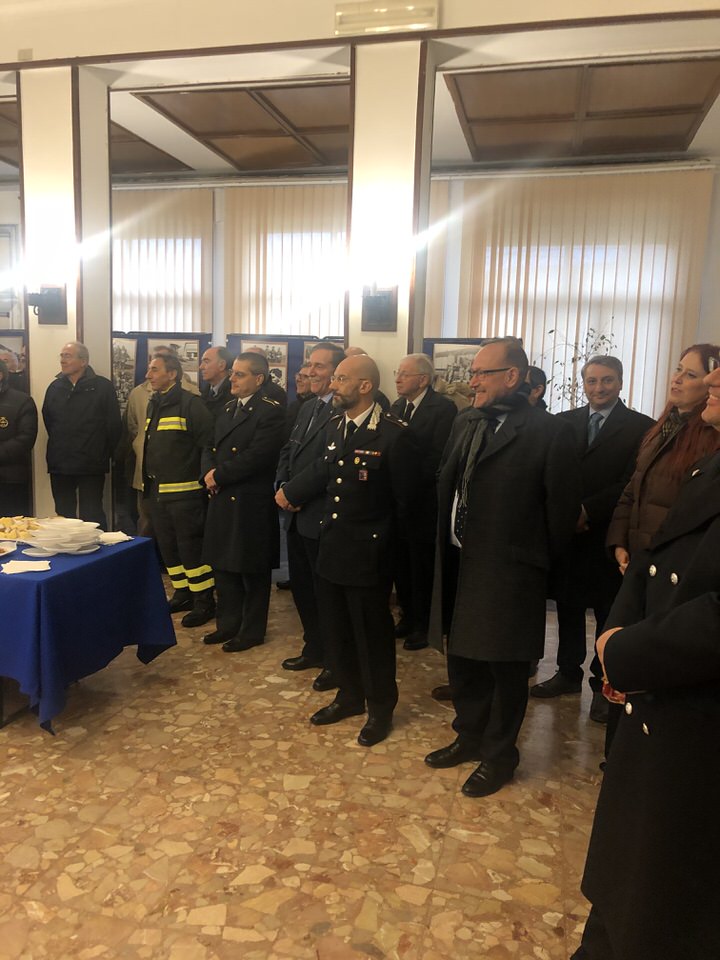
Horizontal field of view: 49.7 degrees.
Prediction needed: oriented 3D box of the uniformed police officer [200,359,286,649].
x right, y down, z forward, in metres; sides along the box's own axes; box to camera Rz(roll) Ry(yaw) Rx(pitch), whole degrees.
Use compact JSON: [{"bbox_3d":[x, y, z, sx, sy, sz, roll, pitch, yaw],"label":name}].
[{"bbox_3d":[-0.704,0.126,4.575,0.430,1.730,0.550,-6,11,-41],"label":"uniformed police officer"}]

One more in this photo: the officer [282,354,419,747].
[{"bbox_3d":[0.011,0.303,3.536,0.420,1.725,0.560,-6,11,-41],"label":"officer"}]

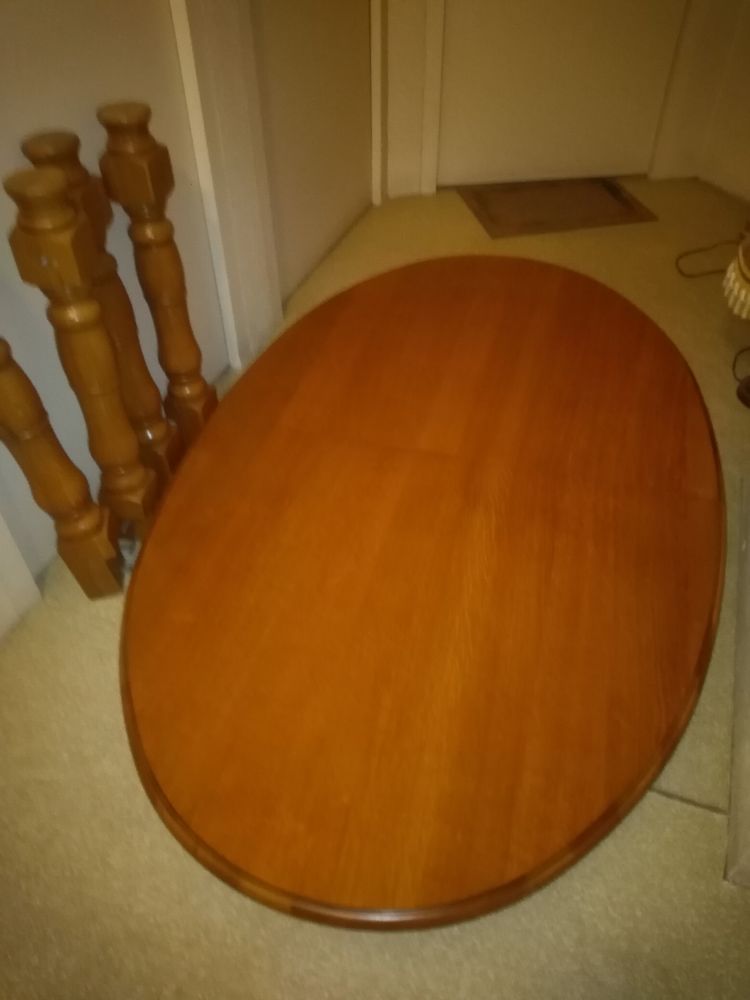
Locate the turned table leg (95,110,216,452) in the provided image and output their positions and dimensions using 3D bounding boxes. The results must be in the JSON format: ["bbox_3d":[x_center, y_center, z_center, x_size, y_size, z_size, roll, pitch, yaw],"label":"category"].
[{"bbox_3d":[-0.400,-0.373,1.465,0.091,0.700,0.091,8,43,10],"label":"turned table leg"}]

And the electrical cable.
[{"bbox_3d":[1.074,-0.762,2.372,0.310,0.010,0.170,-15,45,-15],"label":"electrical cable"}]

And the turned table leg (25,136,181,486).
[{"bbox_3d":[-0.450,-0.271,1.357,0.091,0.700,0.091,3,43,8],"label":"turned table leg"}]

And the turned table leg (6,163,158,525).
[{"bbox_3d":[-0.460,-0.171,1.248,0.091,0.700,0.091,2,43,2],"label":"turned table leg"}]

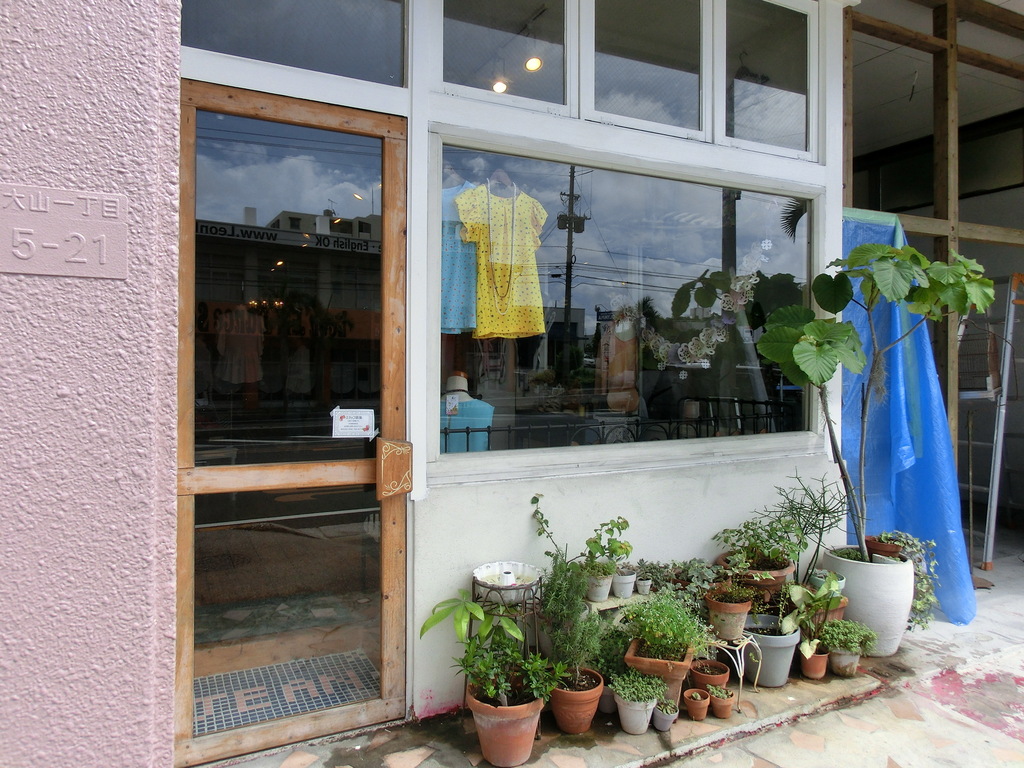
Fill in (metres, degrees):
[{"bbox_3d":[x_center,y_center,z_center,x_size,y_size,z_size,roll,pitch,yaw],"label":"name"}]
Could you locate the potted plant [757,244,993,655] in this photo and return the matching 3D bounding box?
[{"bbox_3d":[1.532,0.295,3.010,1.000,1.747,0.747,0,1,-26],"label":"potted plant"}]

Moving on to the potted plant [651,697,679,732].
[{"bbox_3d":[0.541,1.160,2.505,0.097,0.099,0.094,0,0,0],"label":"potted plant"}]

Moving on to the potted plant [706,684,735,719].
[{"bbox_3d":[0.791,1.195,2.694,0.104,0.113,0.104,0,0,0],"label":"potted plant"}]

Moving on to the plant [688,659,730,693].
[{"bbox_3d":[0.756,1.142,2.704,0.150,0.136,0.150,0,0,0],"label":"plant"}]

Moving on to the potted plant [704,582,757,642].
[{"bbox_3d":[0.829,0.858,2.707,0.187,0.202,0.182,0,1,0],"label":"potted plant"}]

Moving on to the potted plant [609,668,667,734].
[{"bbox_3d":[0.443,1.111,2.499,0.206,0.198,0.194,0,0,0],"label":"potted plant"}]

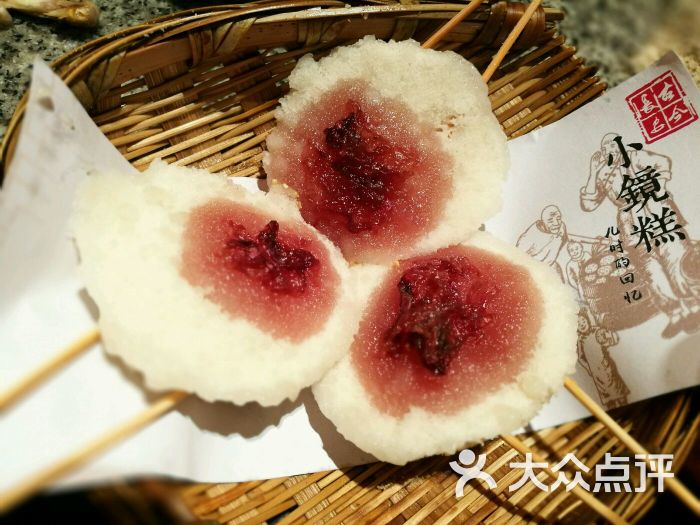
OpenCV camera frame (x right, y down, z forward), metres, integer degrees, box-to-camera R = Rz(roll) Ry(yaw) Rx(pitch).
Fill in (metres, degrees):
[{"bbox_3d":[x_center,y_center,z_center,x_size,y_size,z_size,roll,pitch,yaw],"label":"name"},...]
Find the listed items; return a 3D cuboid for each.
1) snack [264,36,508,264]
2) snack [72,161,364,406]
[{"bbox_3d":[0.012,-0.037,0.178,0.077,0.020,0.077,3,66,-1],"label":"snack"},{"bbox_3d":[-0.038,0.005,0.153,0.083,0.020,0.064,32,56,6],"label":"snack"}]

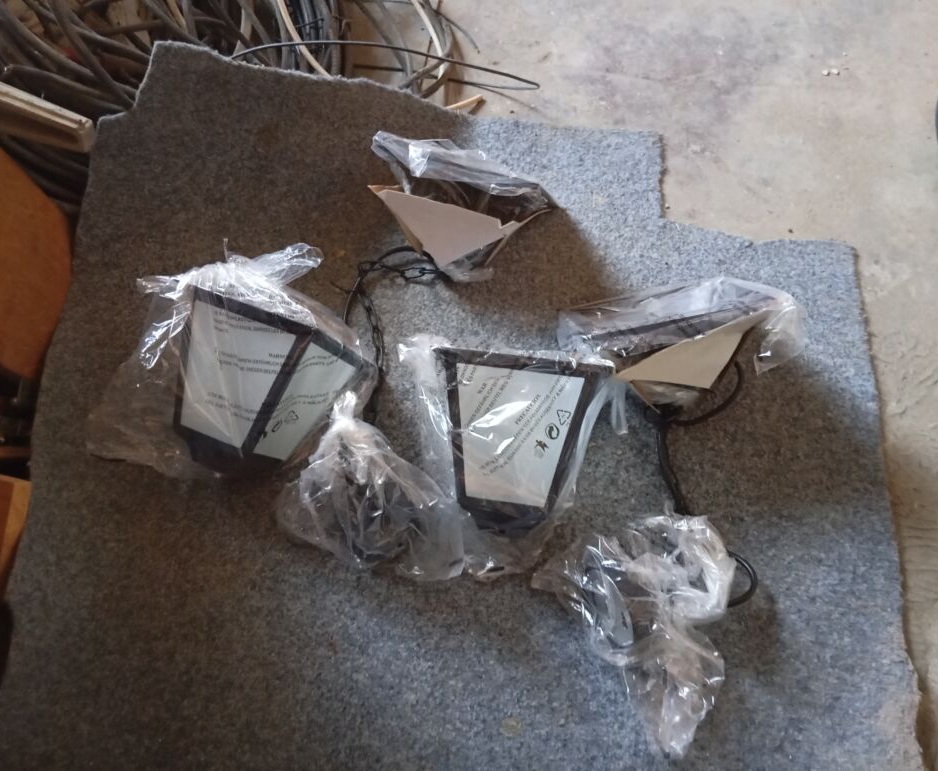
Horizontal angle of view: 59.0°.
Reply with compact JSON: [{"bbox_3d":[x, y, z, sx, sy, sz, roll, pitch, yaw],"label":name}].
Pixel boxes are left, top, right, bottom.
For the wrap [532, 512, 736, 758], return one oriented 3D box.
[{"bbox_3d":[0.199,0.314,1.065,0.235,0.100,0.290,0,72,0],"label":"wrap"}]

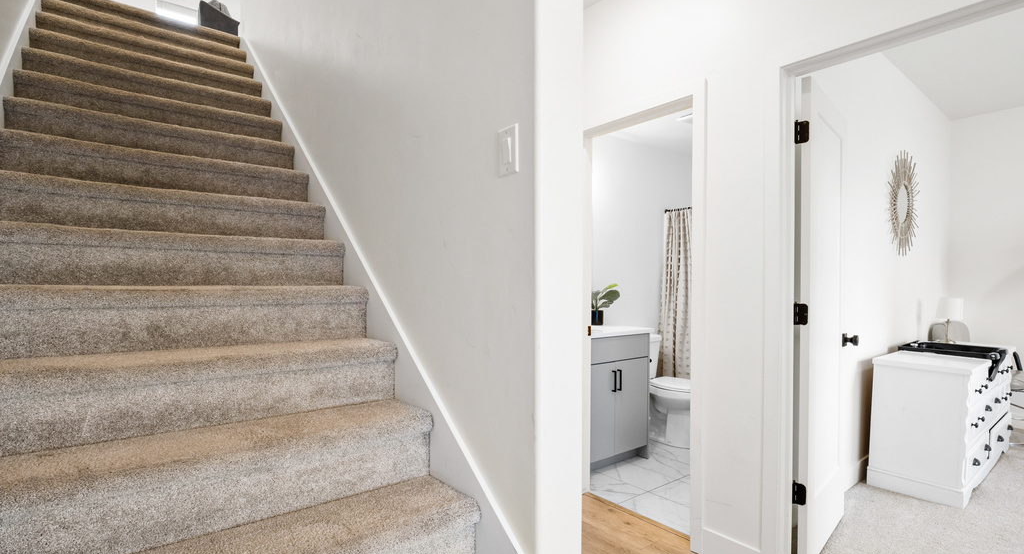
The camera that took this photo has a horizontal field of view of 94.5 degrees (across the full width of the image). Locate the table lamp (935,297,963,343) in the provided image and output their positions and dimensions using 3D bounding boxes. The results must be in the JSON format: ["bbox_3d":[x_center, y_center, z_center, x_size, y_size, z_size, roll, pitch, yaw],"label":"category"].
[{"bbox_3d":[3.305,0.329,3.580,0.170,0.350,0.170,0,0,-38],"label":"table lamp"}]

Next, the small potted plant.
[{"bbox_3d":[0.647,0.202,3.480,0.230,0.310,0.230,0,0,0],"label":"small potted plant"}]

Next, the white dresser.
[{"bbox_3d":[2.870,0.866,3.151,1.440,0.760,0.470,0,0,-38],"label":"white dresser"}]

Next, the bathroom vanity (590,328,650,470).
[{"bbox_3d":[0.527,0.797,3.240,0.705,0.890,0.570,0,0,-38],"label":"bathroom vanity"}]

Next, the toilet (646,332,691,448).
[{"bbox_3d":[1.191,0.860,3.743,0.420,0.770,0.700,0,0,-38],"label":"toilet"}]

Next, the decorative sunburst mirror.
[{"bbox_3d":[2.819,-0.529,3.408,0.760,0.760,0.035,0,0,-38],"label":"decorative sunburst mirror"}]

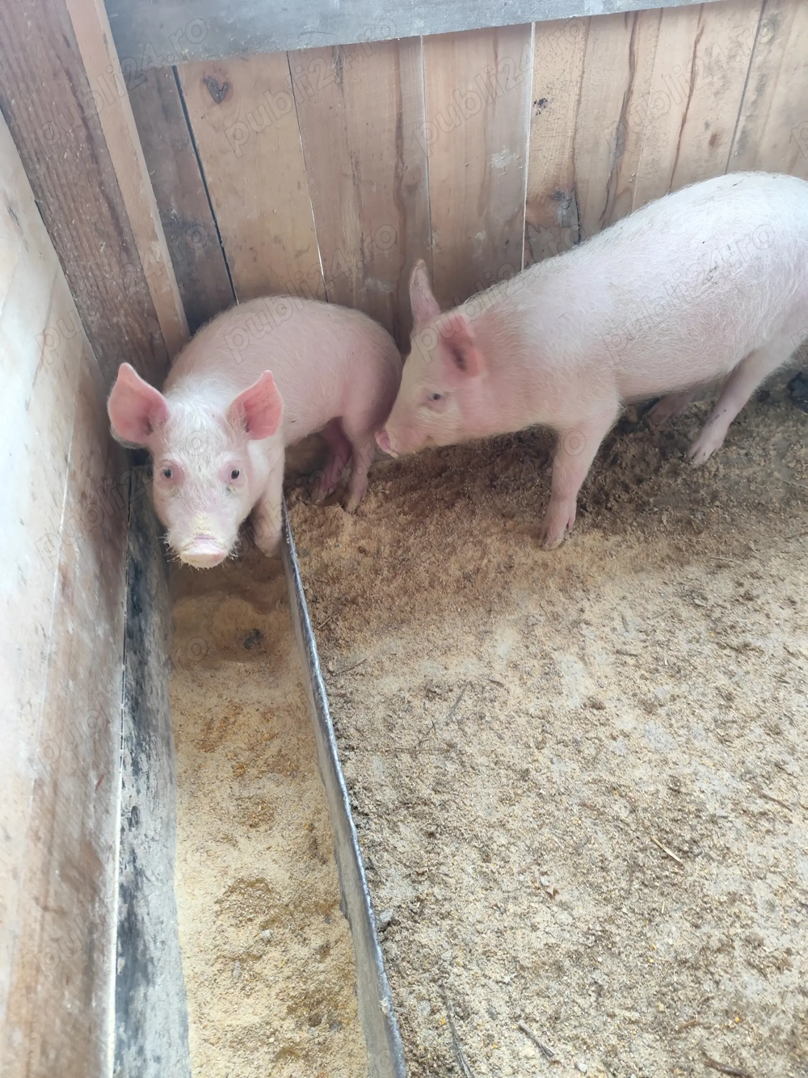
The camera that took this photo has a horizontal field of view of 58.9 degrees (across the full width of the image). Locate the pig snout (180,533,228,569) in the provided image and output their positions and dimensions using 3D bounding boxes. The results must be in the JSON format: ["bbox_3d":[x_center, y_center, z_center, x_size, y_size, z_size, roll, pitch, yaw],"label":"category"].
[{"bbox_3d":[-0.286,0.018,1.030,0.066,0.047,0.030,-2,65,-14],"label":"pig snout"}]

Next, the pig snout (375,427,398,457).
[{"bbox_3d":[-0.029,-0.167,1.240,0.022,0.047,0.050,-36,52,-16],"label":"pig snout"}]

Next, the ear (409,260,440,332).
[{"bbox_3d":[0.033,-0.353,1.040,0.036,0.100,0.065,3,36,21],"label":"ear"}]

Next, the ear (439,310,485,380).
[{"bbox_3d":[0.080,-0.265,0.980,0.058,0.090,0.050,-7,25,13],"label":"ear"}]

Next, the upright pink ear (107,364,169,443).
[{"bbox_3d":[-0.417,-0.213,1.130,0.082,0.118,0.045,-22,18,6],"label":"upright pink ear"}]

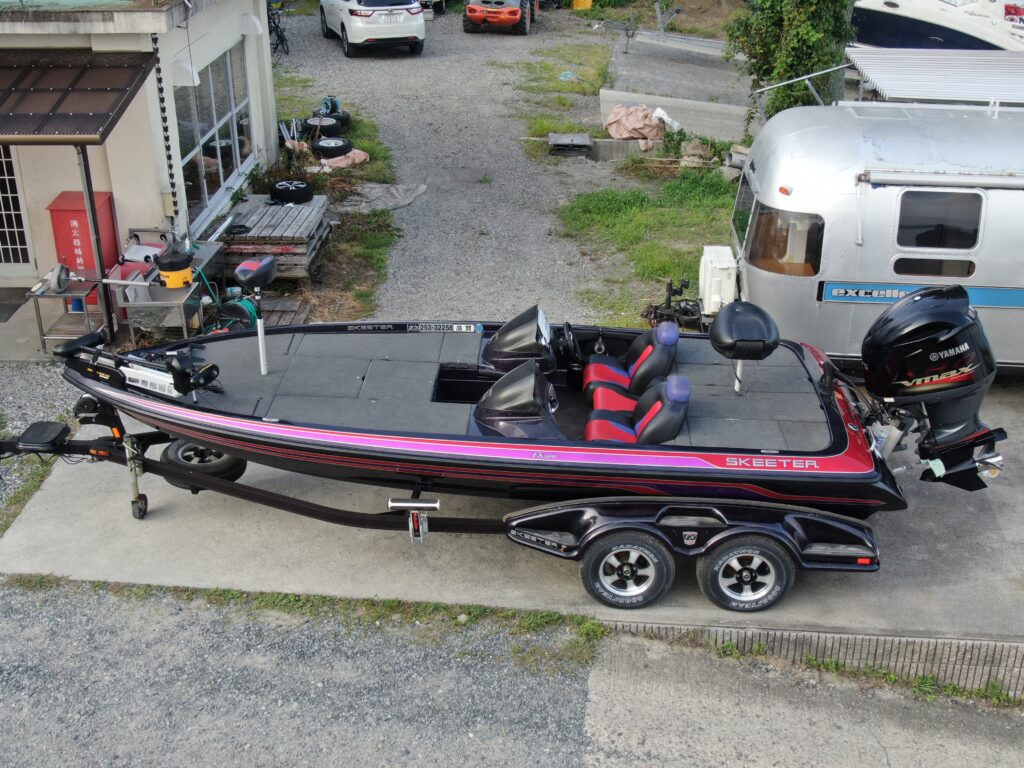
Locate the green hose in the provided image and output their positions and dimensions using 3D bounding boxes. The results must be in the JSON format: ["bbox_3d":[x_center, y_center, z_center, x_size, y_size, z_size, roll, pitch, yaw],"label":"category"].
[{"bbox_3d":[-3.160,-0.916,13.801,0.680,0.640,0.500,0,24,0],"label":"green hose"}]

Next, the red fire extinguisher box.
[{"bbox_3d":[-4.995,-1.586,14.600,0.616,1.230,0.500,0,24,1],"label":"red fire extinguisher box"}]

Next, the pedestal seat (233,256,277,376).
[{"bbox_3d":[-1.983,-0.492,9.471,0.340,0.930,0.330,-7,25,-14],"label":"pedestal seat"}]

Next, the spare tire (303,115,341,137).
[{"bbox_3d":[-3.486,-4.694,22.735,0.692,0.210,0.692,0,24,0],"label":"spare tire"}]

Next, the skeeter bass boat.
[{"bbox_3d":[-0.164,0.147,9.582,7.790,2.120,2.450,2,24,4],"label":"skeeter bass boat"}]

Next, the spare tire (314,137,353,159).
[{"bbox_3d":[-3.061,-4.042,21.278,0.656,0.210,0.656,0,24,0],"label":"spare tire"}]

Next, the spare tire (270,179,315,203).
[{"bbox_3d":[-2.950,-2.587,16.698,0.588,0.210,0.588,0,24,0],"label":"spare tire"}]

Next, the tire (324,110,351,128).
[{"bbox_3d":[-3.384,-4.989,23.391,0.684,0.210,0.684,0,24,0],"label":"tire"}]

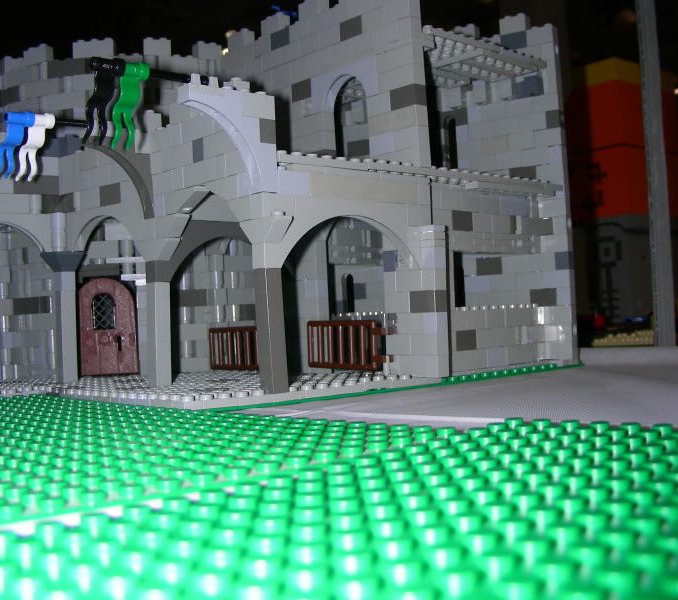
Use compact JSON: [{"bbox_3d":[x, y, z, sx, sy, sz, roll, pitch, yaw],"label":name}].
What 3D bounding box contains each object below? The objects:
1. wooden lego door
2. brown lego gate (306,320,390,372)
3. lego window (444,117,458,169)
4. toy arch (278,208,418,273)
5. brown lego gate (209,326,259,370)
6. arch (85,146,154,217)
[{"bbox_3d":[-0.129,0.015,0.488,0.033,0.054,0.004,-3,-1,0],"label":"wooden lego door"},{"bbox_3d":[0.005,0.022,0.424,0.004,0.023,0.058,-1,-2,-43],"label":"brown lego gate"},{"bbox_3d":[0.070,-0.095,0.534,0.006,0.034,0.009,-1,-2,-43],"label":"lego window"},{"bbox_3d":[0.004,-0.025,0.371,0.089,0.026,0.008,-1,-2,-43],"label":"toy arch"},{"bbox_3d":[-0.054,0.027,0.486,0.004,0.023,0.057,-1,-2,-43],"label":"brown lego gate"},{"bbox_3d":[-0.096,-0.055,0.390,0.037,0.036,0.008,-1,-2,-43],"label":"arch"}]

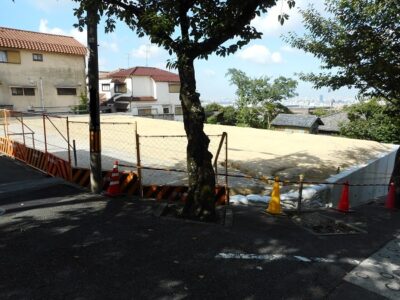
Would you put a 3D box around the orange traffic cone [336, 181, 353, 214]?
[{"bbox_3d":[3.279,1.039,6.474,0.330,0.690,0.330,1,10,0],"label":"orange traffic cone"}]

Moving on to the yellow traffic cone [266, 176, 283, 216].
[{"bbox_3d":[1.425,0.848,5.430,0.330,0.690,0.330,1,10,0],"label":"yellow traffic cone"}]

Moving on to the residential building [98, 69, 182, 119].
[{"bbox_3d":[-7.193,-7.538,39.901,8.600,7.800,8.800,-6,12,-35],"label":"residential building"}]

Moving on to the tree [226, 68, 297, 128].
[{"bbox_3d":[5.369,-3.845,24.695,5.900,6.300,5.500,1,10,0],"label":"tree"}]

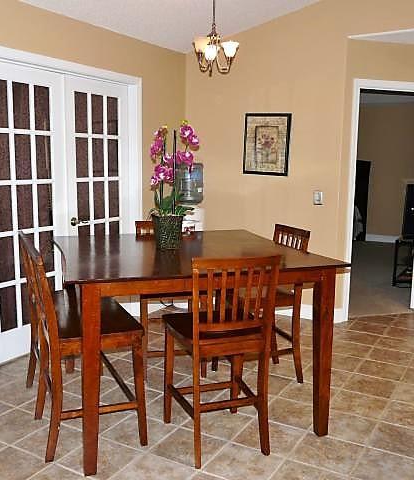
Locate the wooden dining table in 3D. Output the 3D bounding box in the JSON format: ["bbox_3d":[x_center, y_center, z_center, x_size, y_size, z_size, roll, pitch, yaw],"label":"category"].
[{"bbox_3d":[-0.155,0.501,3.060,1.357,0.914,1.405,-2,8,-18],"label":"wooden dining table"}]

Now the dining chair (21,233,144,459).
[{"bbox_3d":[-0.719,0.488,2.865,0.505,0.985,0.990,-3,9,-24],"label":"dining chair"}]

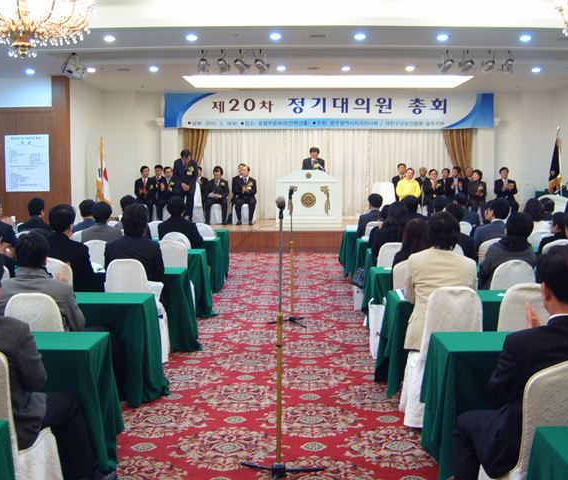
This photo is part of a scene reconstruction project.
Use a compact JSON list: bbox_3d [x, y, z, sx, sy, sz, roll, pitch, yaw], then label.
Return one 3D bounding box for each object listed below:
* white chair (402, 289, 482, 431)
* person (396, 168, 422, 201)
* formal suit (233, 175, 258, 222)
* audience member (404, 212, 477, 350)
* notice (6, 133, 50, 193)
[{"bbox_3d":[1.070,0.711,4.477,0.490,0.920,0.560,0,6,1],"label":"white chair"},{"bbox_3d":[2.974,-1.044,16.236,0.580,1.300,0.720,0,6,1],"label":"person"},{"bbox_3d":[-0.849,-0.929,15.077,0.560,0.970,0.700,0,6,-2],"label":"formal suit"},{"bbox_3d":[1.099,0.487,4.655,0.520,1.330,0.750,-1,6,-4],"label":"audience member"},{"bbox_3d":[-5.025,-1.496,13.413,0.870,1.130,0.020,0,6,1],"label":"notice"}]

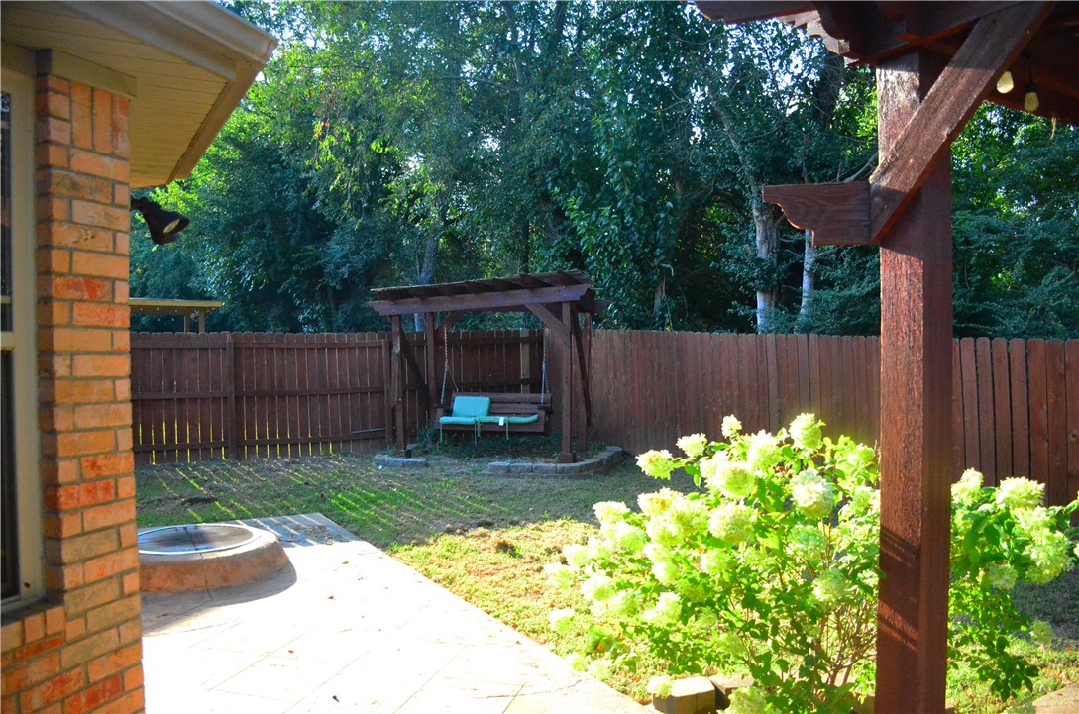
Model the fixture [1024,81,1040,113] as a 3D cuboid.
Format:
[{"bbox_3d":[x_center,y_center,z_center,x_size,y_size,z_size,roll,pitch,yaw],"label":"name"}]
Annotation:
[{"bbox_3d":[1.708,-0.900,2.800,0.052,0.110,0.052,-1,2,-32],"label":"fixture"}]

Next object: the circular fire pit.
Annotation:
[{"bbox_3d":[-2.467,1.428,5.896,1.280,0.210,1.280,-1,1,0],"label":"circular fire pit"}]

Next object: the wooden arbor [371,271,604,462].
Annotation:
[{"bbox_3d":[-0.660,0.134,11.500,3.050,2.420,1.650,0,1,18],"label":"wooden arbor"}]

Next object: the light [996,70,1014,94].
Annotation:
[{"bbox_3d":[1.496,-0.887,2.600,0.050,0.075,0.050,-1,2,-32],"label":"light"}]

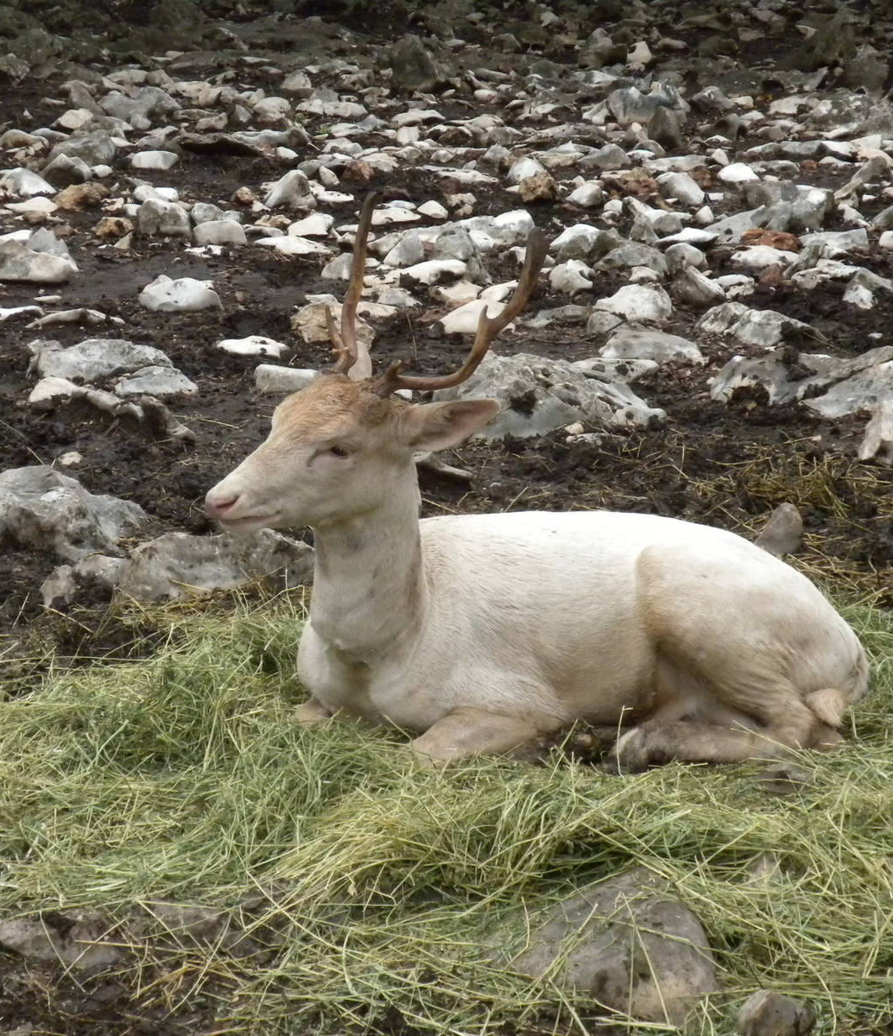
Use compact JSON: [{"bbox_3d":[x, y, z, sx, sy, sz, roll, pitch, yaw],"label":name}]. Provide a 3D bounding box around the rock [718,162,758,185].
[{"bbox_3d":[1.038,-1.226,10.234,0.142,0.073,0.113,0,14,0],"label":"rock"}]

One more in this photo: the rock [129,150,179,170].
[{"bbox_3d":[-1.242,-1.521,12.197,0.206,0.086,0.150,-1,14,-6],"label":"rock"}]

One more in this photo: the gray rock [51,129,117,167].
[{"bbox_3d":[-1.361,-1.386,10.772,0.249,0.126,0.187,0,14,0],"label":"gray rock"}]

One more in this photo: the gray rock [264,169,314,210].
[{"bbox_3d":[-0.525,-1.100,9.616,0.165,0.128,0.132,0,14,0],"label":"gray rock"}]

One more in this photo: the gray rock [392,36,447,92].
[{"bbox_3d":[-0.145,-2.445,15.480,0.308,0.315,0.260,0,14,-1],"label":"gray rock"}]

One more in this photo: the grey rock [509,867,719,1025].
[{"bbox_3d":[0.216,0.553,3.711,0.280,0.204,0.220,1,14,3],"label":"grey rock"}]

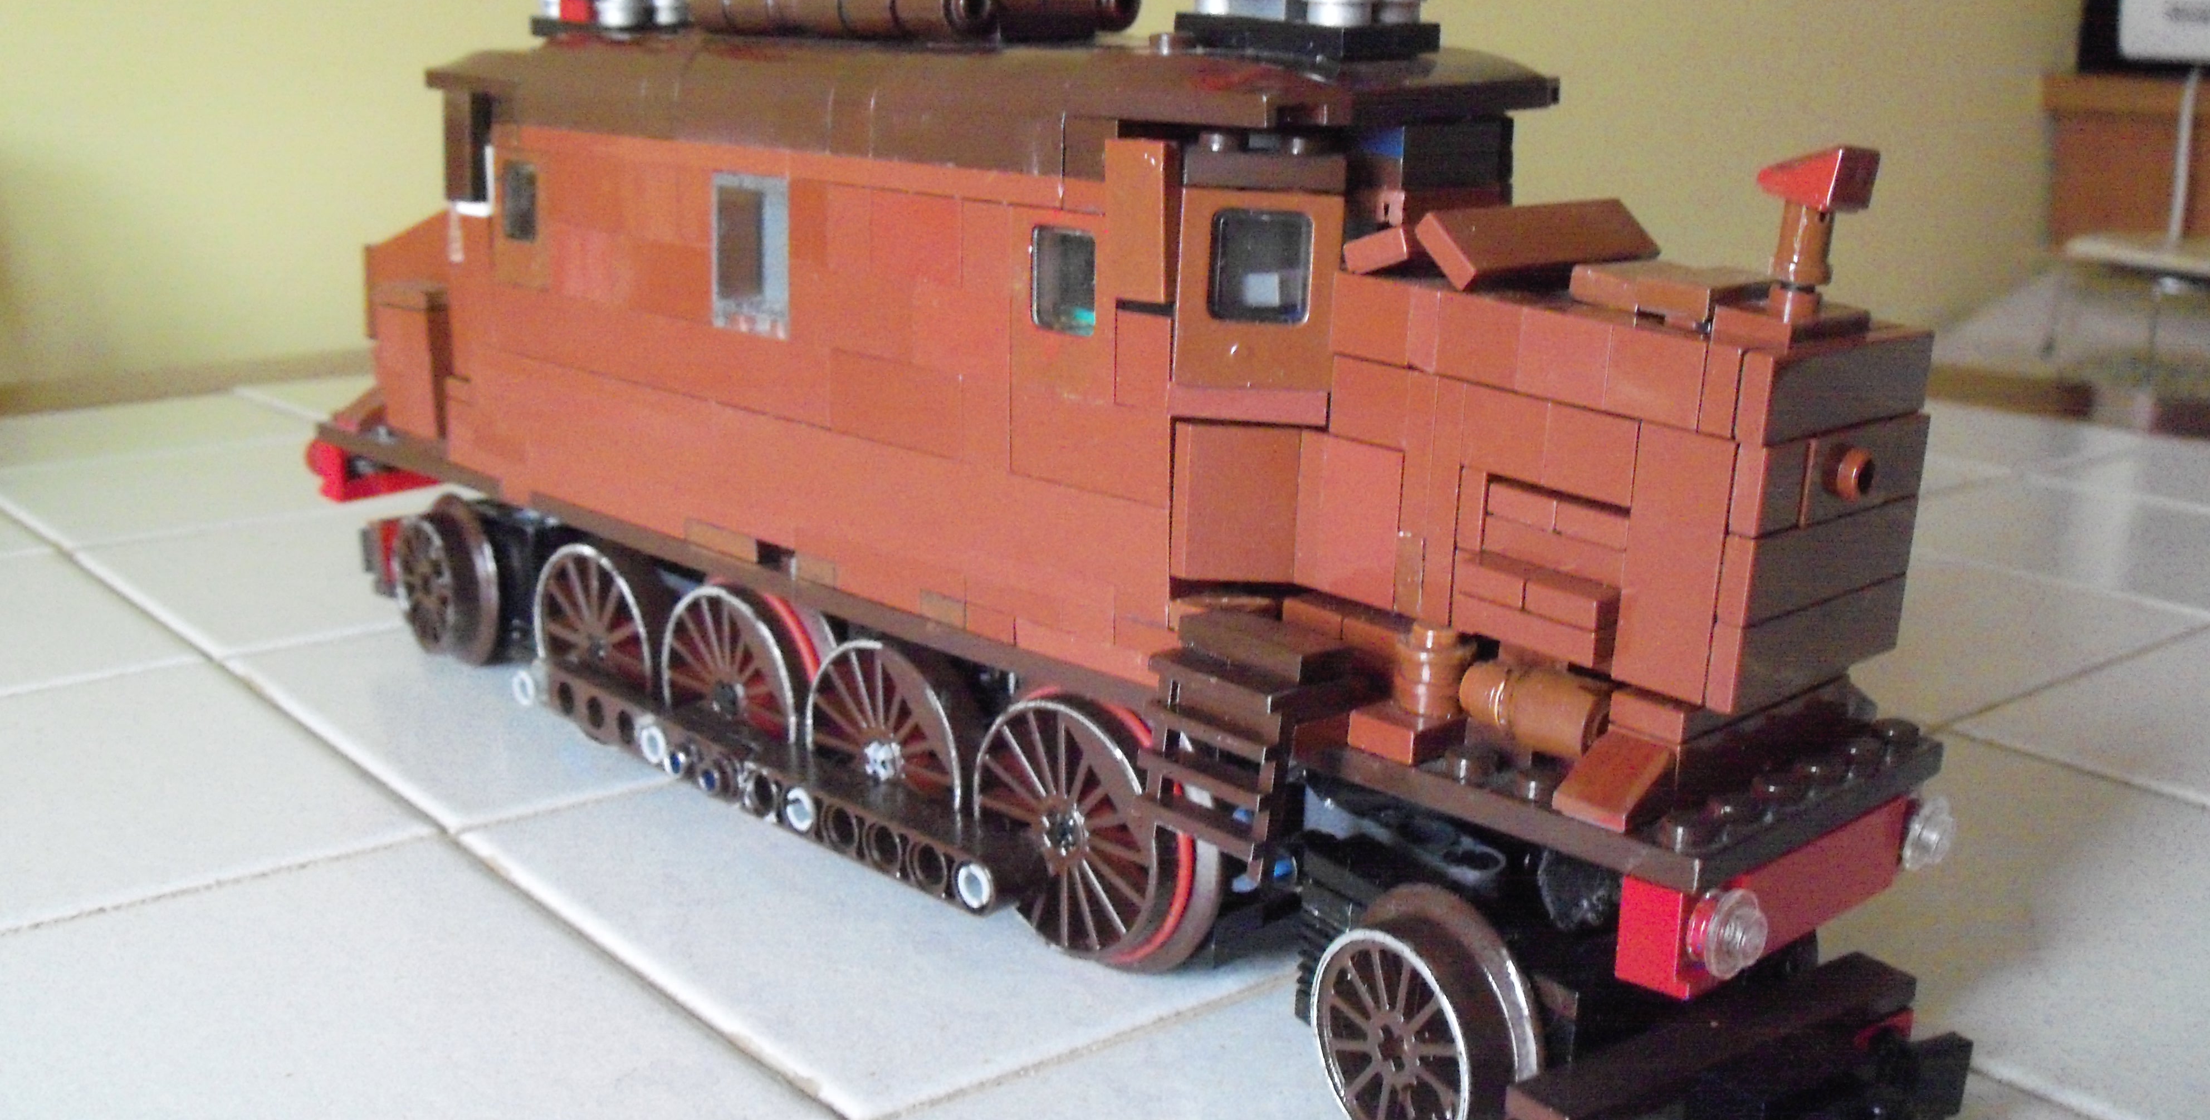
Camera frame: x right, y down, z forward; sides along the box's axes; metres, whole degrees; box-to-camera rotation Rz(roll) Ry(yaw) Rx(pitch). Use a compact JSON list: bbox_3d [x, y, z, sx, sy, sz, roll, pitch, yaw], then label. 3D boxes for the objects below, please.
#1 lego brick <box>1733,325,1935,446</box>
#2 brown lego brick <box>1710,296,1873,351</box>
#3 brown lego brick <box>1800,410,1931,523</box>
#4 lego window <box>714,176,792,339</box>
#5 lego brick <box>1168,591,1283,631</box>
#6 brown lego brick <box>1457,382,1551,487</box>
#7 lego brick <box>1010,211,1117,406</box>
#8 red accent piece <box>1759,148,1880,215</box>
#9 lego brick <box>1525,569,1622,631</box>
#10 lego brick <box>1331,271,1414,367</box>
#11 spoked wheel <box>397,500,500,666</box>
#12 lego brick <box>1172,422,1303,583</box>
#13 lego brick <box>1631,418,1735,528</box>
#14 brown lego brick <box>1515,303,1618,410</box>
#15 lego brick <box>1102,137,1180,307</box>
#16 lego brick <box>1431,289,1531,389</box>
[{"bbox_3d":[0.067,-0.016,0.203,0.003,0.008,0.032,17,20,42],"label":"lego brick"},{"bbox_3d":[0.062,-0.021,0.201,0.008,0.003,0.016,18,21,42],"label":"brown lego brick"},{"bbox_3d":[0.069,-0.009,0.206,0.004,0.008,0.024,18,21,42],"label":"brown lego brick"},{"bbox_3d":[-0.040,-0.038,0.276,0.008,0.019,0.016,-11,19,-44],"label":"lego window"},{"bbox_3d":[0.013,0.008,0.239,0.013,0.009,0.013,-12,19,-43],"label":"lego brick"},{"bbox_3d":[0.040,-0.012,0.211,0.010,0.008,0.010,-11,20,-44],"label":"brown lego brick"},{"bbox_3d":[-0.001,-0.027,0.238,0.008,0.019,0.016,-11,19,-44],"label":"lego brick"},{"bbox_3d":[0.066,-0.036,0.206,0.008,0.006,0.008,-12,28,-44],"label":"red accent piece"},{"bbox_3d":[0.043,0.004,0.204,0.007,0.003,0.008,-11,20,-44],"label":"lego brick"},{"bbox_3d":[0.030,-0.024,0.220,0.010,0.008,0.010,-11,20,-44],"label":"lego brick"},{"bbox_3d":[-0.110,0.004,0.370,0.009,0.029,0.029,-11,19,-40],"label":"spoked wheel"},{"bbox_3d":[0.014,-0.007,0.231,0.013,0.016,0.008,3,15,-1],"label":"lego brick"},{"bbox_3d":[0.054,-0.008,0.200,0.010,0.008,0.010,17,20,42],"label":"lego brick"},{"bbox_3d":[0.044,-0.019,0.205,0.008,0.008,0.010,-13,20,-43],"label":"brown lego brick"},{"bbox_3d":[0.004,-0.034,0.223,0.003,0.016,0.008,-13,20,-43],"label":"lego brick"},{"bbox_3d":[0.038,-0.021,0.211,0.010,0.008,0.010,-11,20,-44],"label":"lego brick"}]

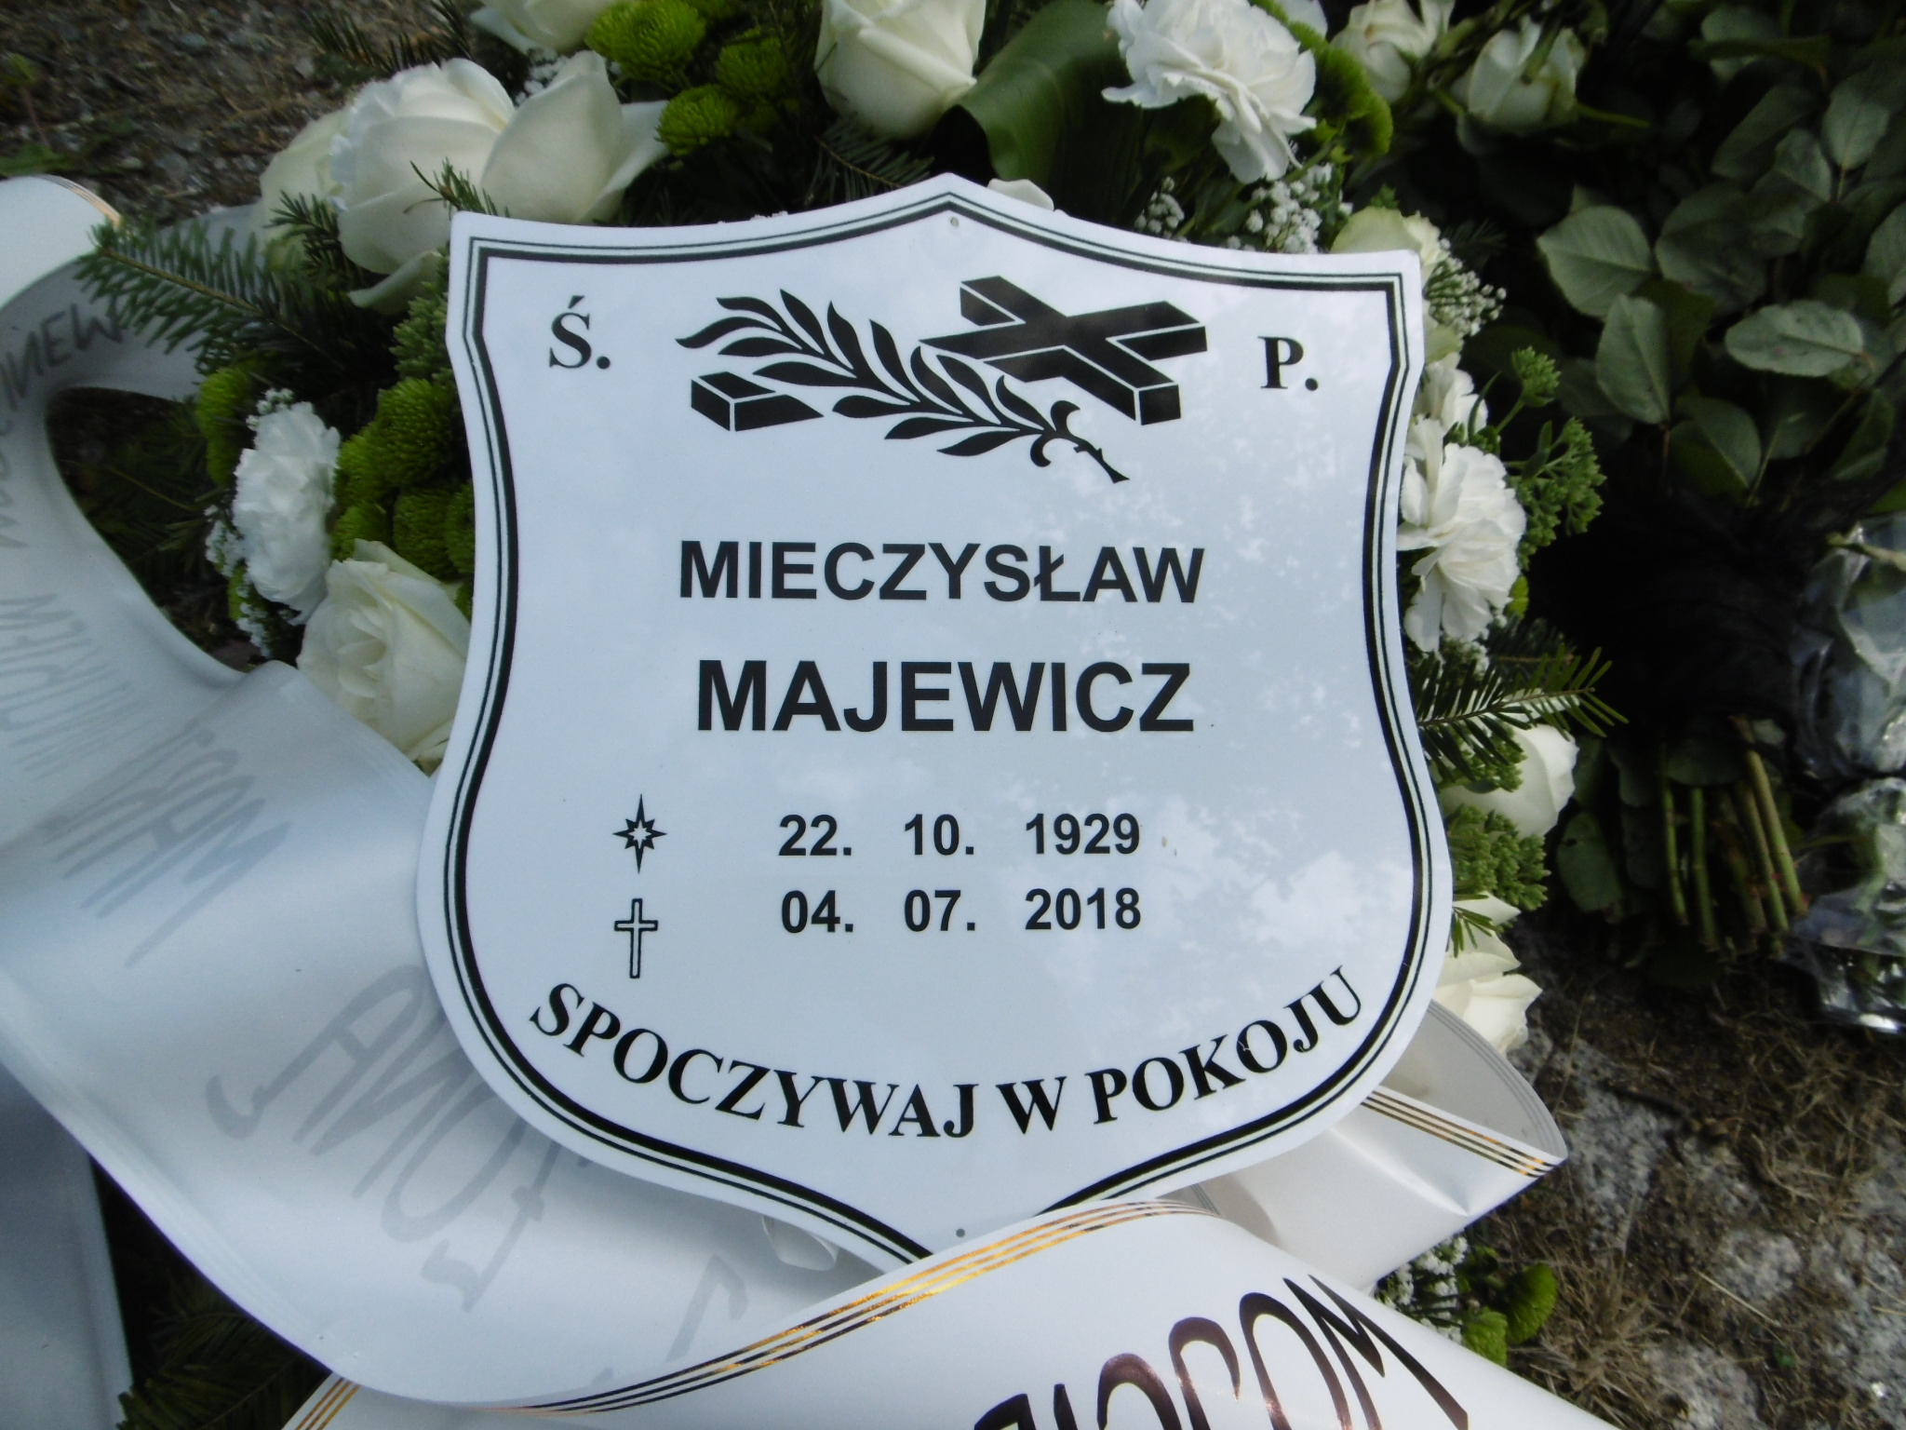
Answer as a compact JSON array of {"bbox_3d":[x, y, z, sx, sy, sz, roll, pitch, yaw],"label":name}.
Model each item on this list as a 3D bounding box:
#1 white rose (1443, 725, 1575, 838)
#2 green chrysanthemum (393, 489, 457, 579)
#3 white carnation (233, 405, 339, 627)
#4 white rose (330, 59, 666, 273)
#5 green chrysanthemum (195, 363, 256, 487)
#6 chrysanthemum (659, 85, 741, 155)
[{"bbox_3d":[0.174,0.020,0.420,0.054,0.052,0.052,0,90,-37],"label":"white rose"},{"bbox_3d":[-0.173,-0.060,0.435,0.027,0.025,0.031,0,90,21],"label":"green chrysanthemum"},{"bbox_3d":[-0.202,-0.061,0.400,0.060,0.043,0.064,0,87,45],"label":"white carnation"},{"bbox_3d":[-0.136,-0.163,0.395,0.090,0.065,0.076,0,69,19],"label":"white rose"},{"bbox_3d":[-0.253,-0.101,0.460,0.034,0.029,0.041,0,81,39],"label":"green chrysanthemum"},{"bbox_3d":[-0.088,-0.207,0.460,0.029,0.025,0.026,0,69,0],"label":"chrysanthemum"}]

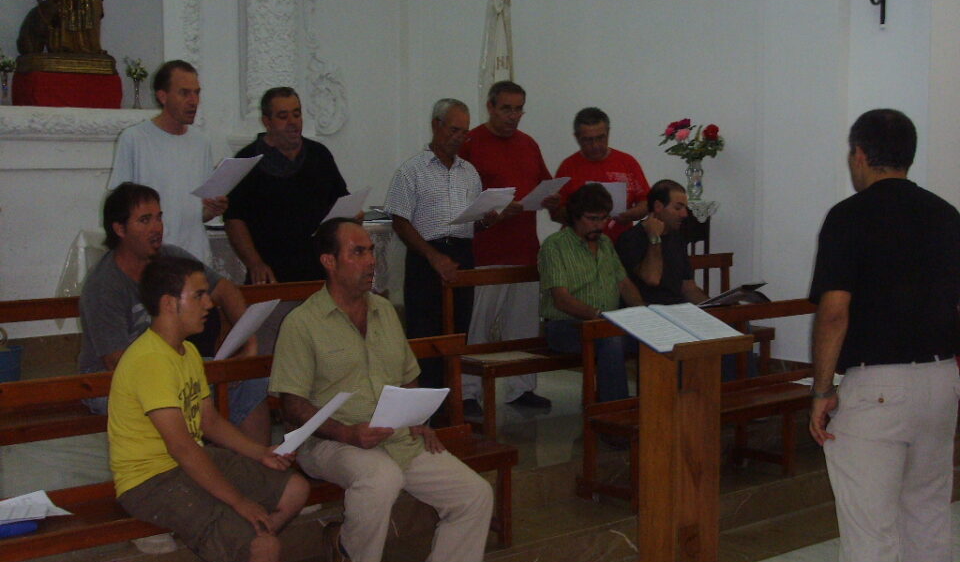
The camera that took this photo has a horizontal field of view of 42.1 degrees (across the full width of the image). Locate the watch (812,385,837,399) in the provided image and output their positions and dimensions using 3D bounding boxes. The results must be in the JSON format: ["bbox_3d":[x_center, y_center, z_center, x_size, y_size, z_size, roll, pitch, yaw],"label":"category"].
[{"bbox_3d":[1.012,0.327,3.660,0.058,0.042,0.060,-2,5,-13],"label":"watch"}]

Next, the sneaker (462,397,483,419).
[{"bbox_3d":[-0.035,0.662,6.673,0.105,0.105,0.285,-3,6,-30],"label":"sneaker"}]

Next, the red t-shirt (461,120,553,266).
[{"bbox_3d":[0.125,-0.463,6.697,0.520,0.755,0.320,-3,6,-33],"label":"red t-shirt"}]

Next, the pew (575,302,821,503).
[{"bbox_3d":[1.379,0.523,6.076,2.160,0.793,0.379,-4,6,-39],"label":"pew"}]

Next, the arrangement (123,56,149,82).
[{"bbox_3d":[-2.851,-1.758,10.327,0.210,0.210,0.190,-4,6,-39],"label":"arrangement"}]

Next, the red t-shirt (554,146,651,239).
[{"bbox_3d":[0.727,-0.456,7.472,0.540,0.690,0.320,-1,5,-13],"label":"red t-shirt"}]

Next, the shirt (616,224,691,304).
[{"bbox_3d":[0.940,-0.007,6.800,0.320,0.623,0.480,3,6,40],"label":"shirt"}]

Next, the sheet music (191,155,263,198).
[{"bbox_3d":[-1.113,-0.465,5.487,0.297,0.012,0.210,-38,-17,36],"label":"sheet music"}]

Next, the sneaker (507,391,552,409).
[{"bbox_3d":[0.266,0.641,6.904,0.290,0.100,0.105,2,6,26],"label":"sneaker"}]

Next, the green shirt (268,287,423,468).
[{"bbox_3d":[-0.485,0.351,4.522,0.540,0.668,0.340,-3,5,-31],"label":"green shirt"}]

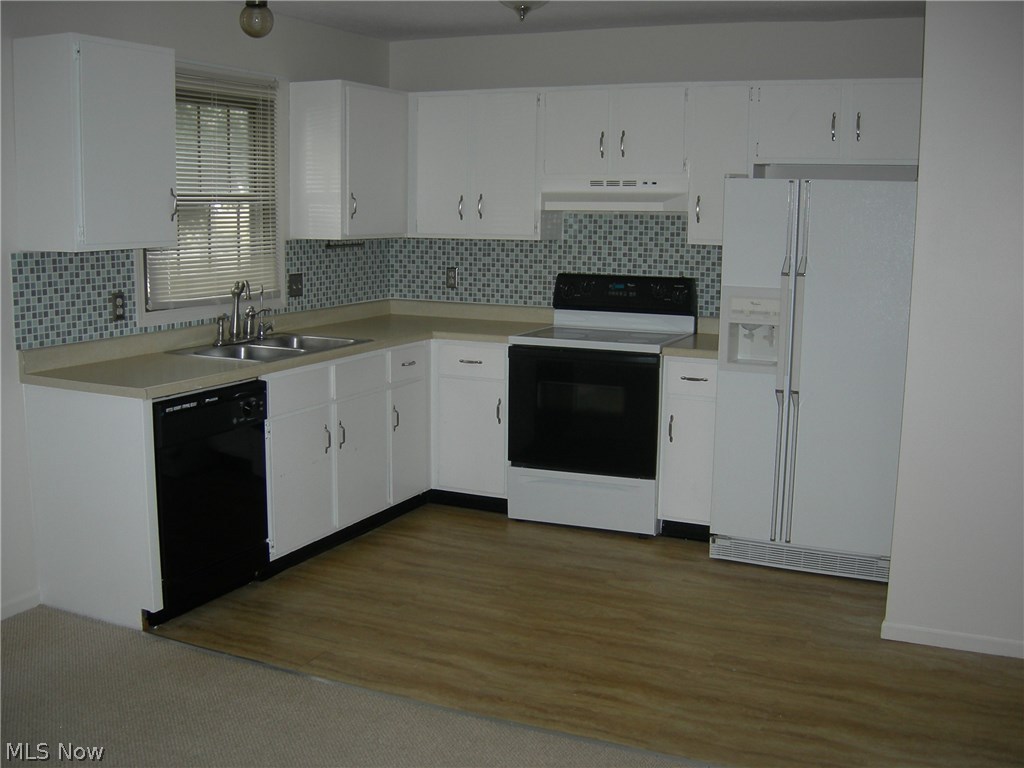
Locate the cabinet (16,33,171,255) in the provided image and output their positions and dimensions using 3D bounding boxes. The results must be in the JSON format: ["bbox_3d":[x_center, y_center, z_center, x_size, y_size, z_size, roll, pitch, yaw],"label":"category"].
[{"bbox_3d":[-1.526,-0.875,3.937,0.315,0.753,0.492,5,10,25],"label":"cabinet"}]

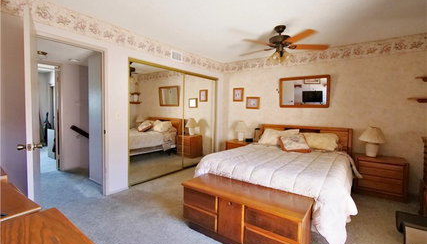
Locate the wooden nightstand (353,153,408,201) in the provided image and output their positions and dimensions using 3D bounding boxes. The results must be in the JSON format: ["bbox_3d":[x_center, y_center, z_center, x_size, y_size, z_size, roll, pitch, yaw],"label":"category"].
[{"bbox_3d":[2.579,0.846,3.086,0.610,0.540,0.410,4,4,37],"label":"wooden nightstand"}]

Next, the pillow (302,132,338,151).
[{"bbox_3d":[1.815,0.328,3.416,0.610,0.380,0.160,3,-26,29],"label":"pillow"}]

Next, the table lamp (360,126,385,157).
[{"bbox_3d":[2.529,0.321,3.132,0.330,0.495,0.330,4,4,37],"label":"table lamp"}]

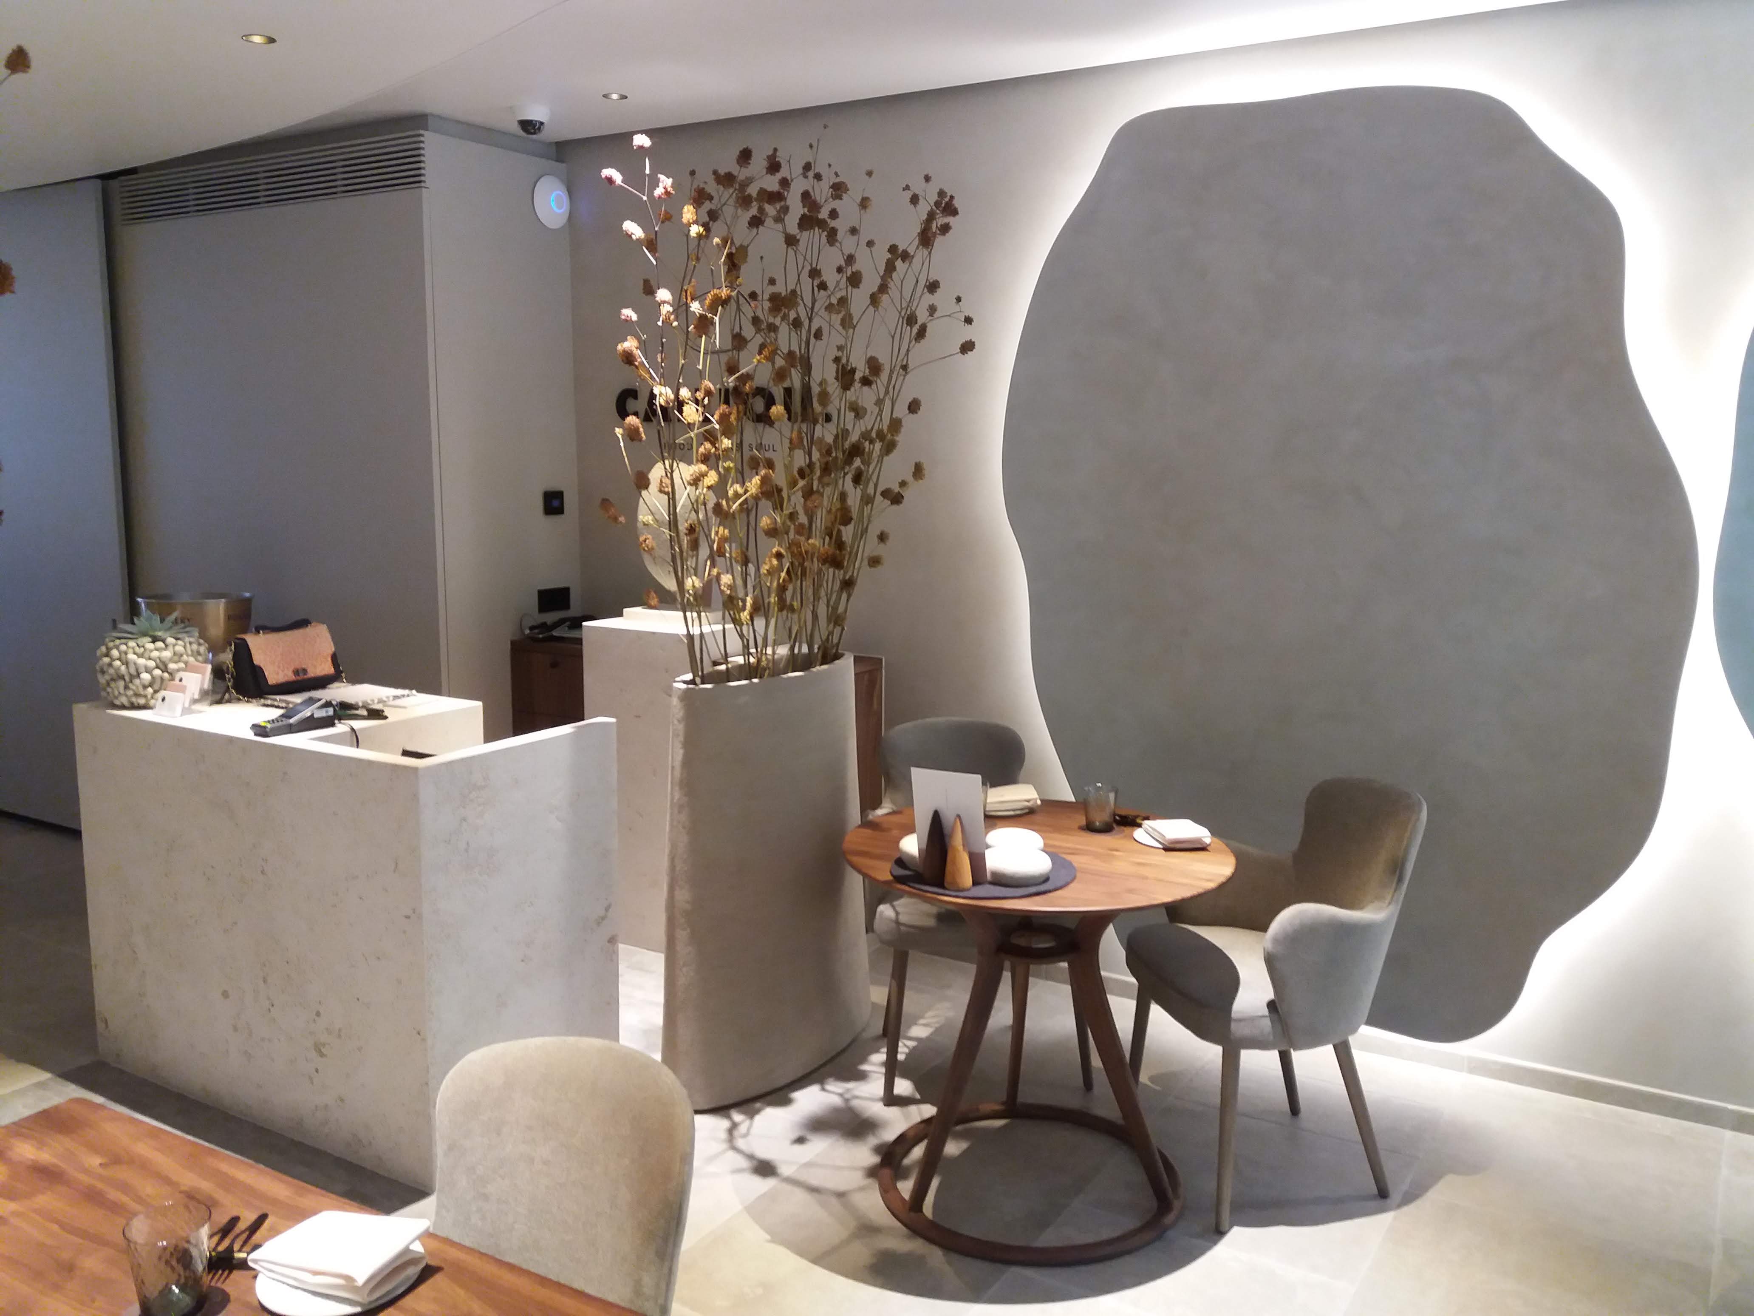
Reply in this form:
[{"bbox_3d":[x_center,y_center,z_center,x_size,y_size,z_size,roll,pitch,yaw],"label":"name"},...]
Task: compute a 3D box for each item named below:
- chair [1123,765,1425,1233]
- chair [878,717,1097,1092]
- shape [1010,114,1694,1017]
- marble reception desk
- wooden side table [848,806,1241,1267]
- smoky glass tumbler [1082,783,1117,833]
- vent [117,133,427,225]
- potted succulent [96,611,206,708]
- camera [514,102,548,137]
[{"bbox_3d":[0.887,0.728,3.199,0.565,0.870,0.570,-1,9,-12],"label":"chair"},{"bbox_3d":[0.251,0.645,3.722,0.570,0.870,0.565,-1,9,-10],"label":"chair"},{"bbox_3d":[1.141,-0.226,3.746,1.778,2.395,0.050,6,10,31],"label":"shape"},{"bbox_3d":[-1.345,0.608,3.621,1.278,0.949,0.620,6,10,31],"label":"marble reception desk"},{"bbox_3d":[0.340,0.791,3.131,0.865,0.756,0.865,0,8,0],"label":"wooden side table"},{"bbox_3d":[0.510,0.345,3.250,0.079,0.101,0.079,0,8,0],"label":"smoky glass tumbler"},{"bbox_3d":[-2.111,-1.624,4.869,1.640,0.162,0.030,6,10,31],"label":"vent"},{"bbox_3d":[-1.870,-0.001,3.661,0.257,0.236,0.257,6,10,31],"label":"potted succulent"},{"bbox_3d":[-1.083,-1.677,4.441,0.110,0.090,0.110,-2,9,-13],"label":"camera"}]

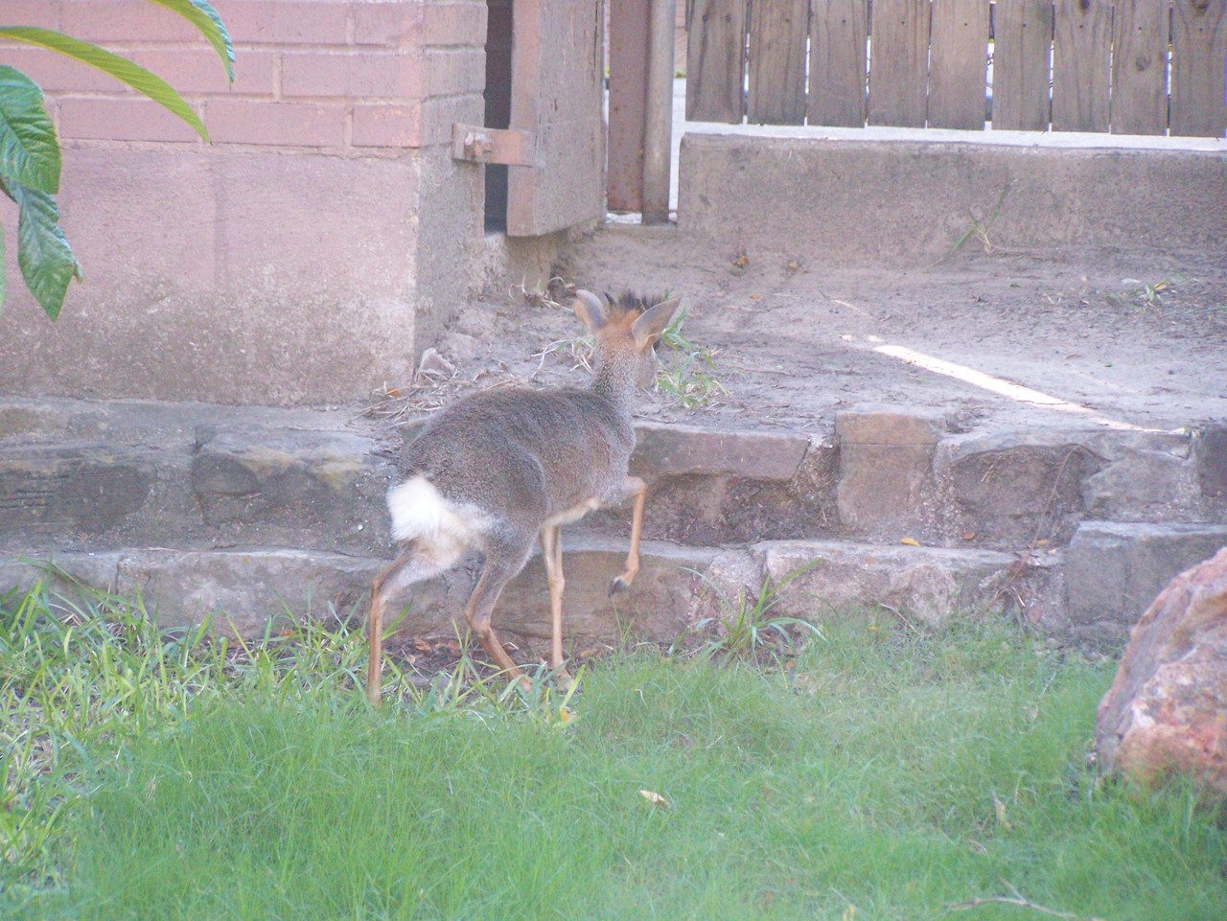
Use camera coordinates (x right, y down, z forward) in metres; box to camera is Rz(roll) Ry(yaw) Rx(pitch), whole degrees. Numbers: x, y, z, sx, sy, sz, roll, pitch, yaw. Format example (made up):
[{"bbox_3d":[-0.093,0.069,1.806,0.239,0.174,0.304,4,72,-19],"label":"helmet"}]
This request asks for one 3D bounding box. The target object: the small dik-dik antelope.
[{"bbox_3d":[-0.107,0.047,6.950,0.180,0.485,0.470,7,8,40],"label":"small dik-dik antelope"}]

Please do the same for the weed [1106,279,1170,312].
[{"bbox_3d":[0.836,-0.262,8.950,0.100,0.045,0.090,2,6,0],"label":"weed"}]

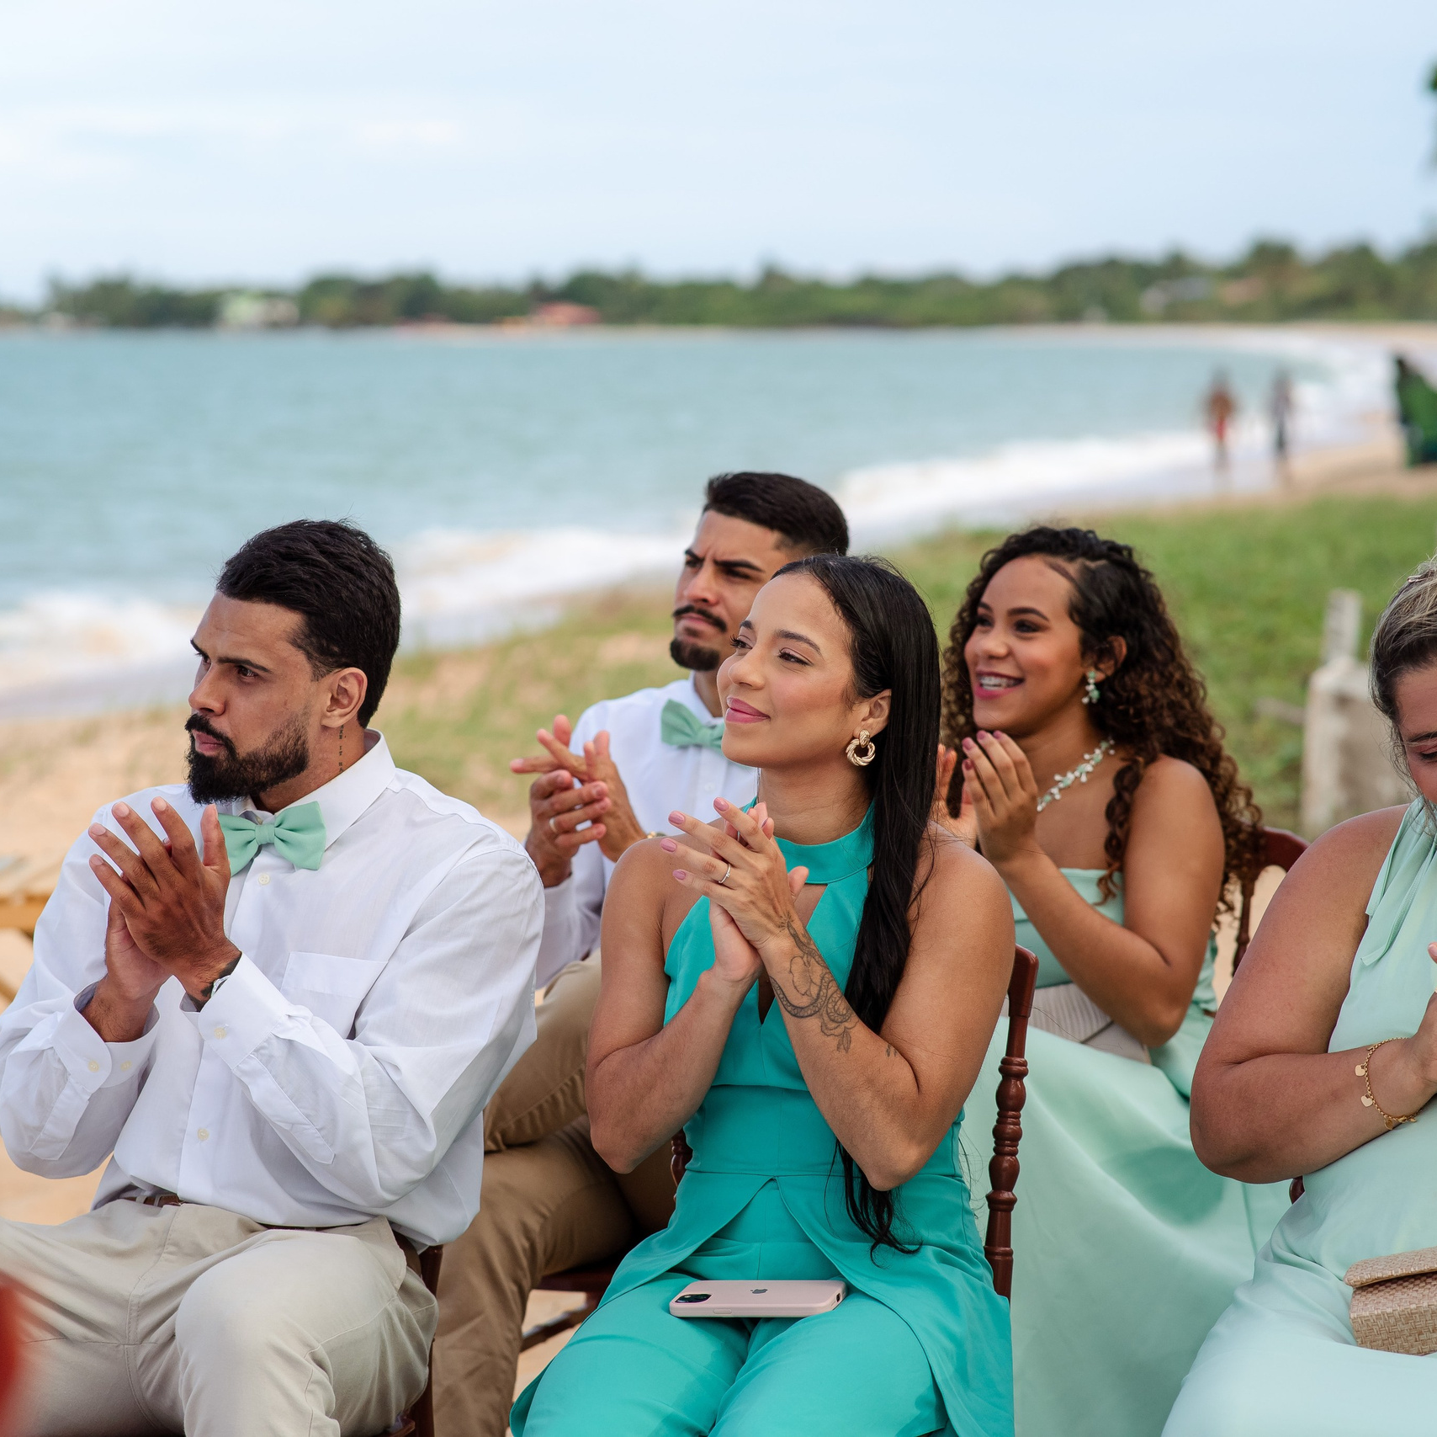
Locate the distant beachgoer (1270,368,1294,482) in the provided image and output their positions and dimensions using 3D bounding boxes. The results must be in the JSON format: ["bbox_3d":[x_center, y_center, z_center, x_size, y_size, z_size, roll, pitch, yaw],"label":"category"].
[{"bbox_3d":[8.259,-4.286,74.500,0.470,1.675,0.380,1,5,11],"label":"distant beachgoer"}]

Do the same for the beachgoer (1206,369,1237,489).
[{"bbox_3d":[7.359,-4.268,74.500,0.500,1.687,0.380,1,5,11],"label":"beachgoer"}]

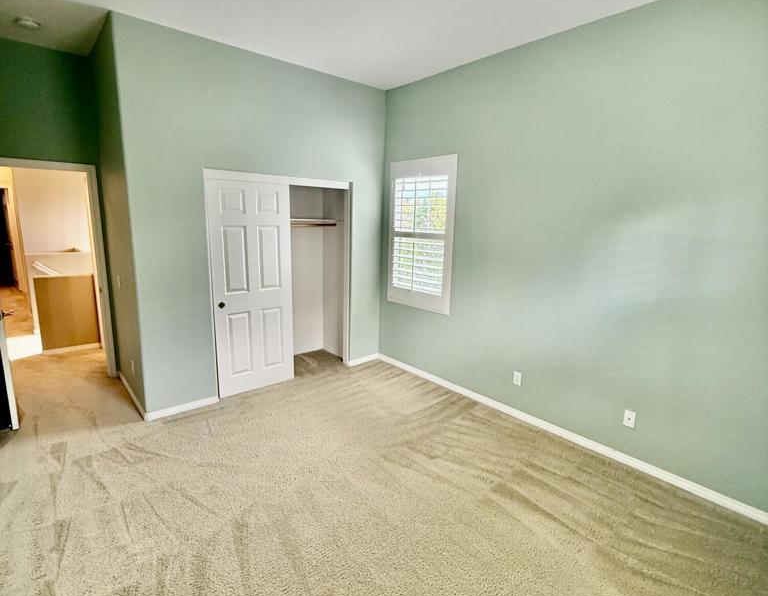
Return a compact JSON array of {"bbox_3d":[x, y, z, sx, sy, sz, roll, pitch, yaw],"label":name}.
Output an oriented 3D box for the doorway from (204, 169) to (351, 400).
[{"bbox_3d":[-0.973,-0.141,4.124,1.483,2.053,0.120,-8,14,-40],"label":"doorway"}]

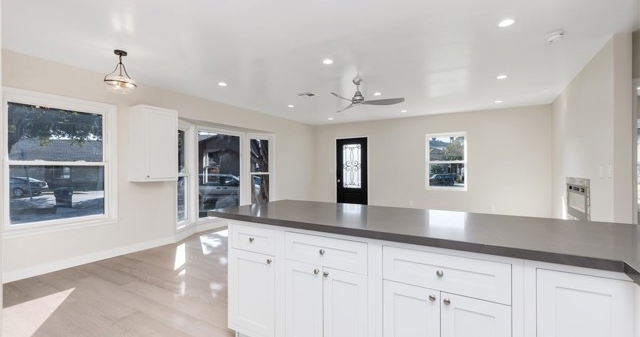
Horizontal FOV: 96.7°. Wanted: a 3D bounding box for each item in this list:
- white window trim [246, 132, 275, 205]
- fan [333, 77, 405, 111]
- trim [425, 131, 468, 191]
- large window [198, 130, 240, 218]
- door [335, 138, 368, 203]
[{"bbox_3d":[-1.362,0.106,6.601,0.685,1.825,0.091,0,0,-32],"label":"white window trim"},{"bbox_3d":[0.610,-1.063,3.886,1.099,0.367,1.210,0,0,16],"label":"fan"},{"bbox_3d":[2.859,-0.149,6.468,0.852,1.301,0.081,0,0,31],"label":"trim"},{"bbox_3d":[-2.029,0.123,5.840,0.081,1.719,1.081,0,0,31],"label":"large window"},{"bbox_3d":[0.871,0.208,7.674,0.911,2.018,0.060,0,0,31],"label":"door"}]

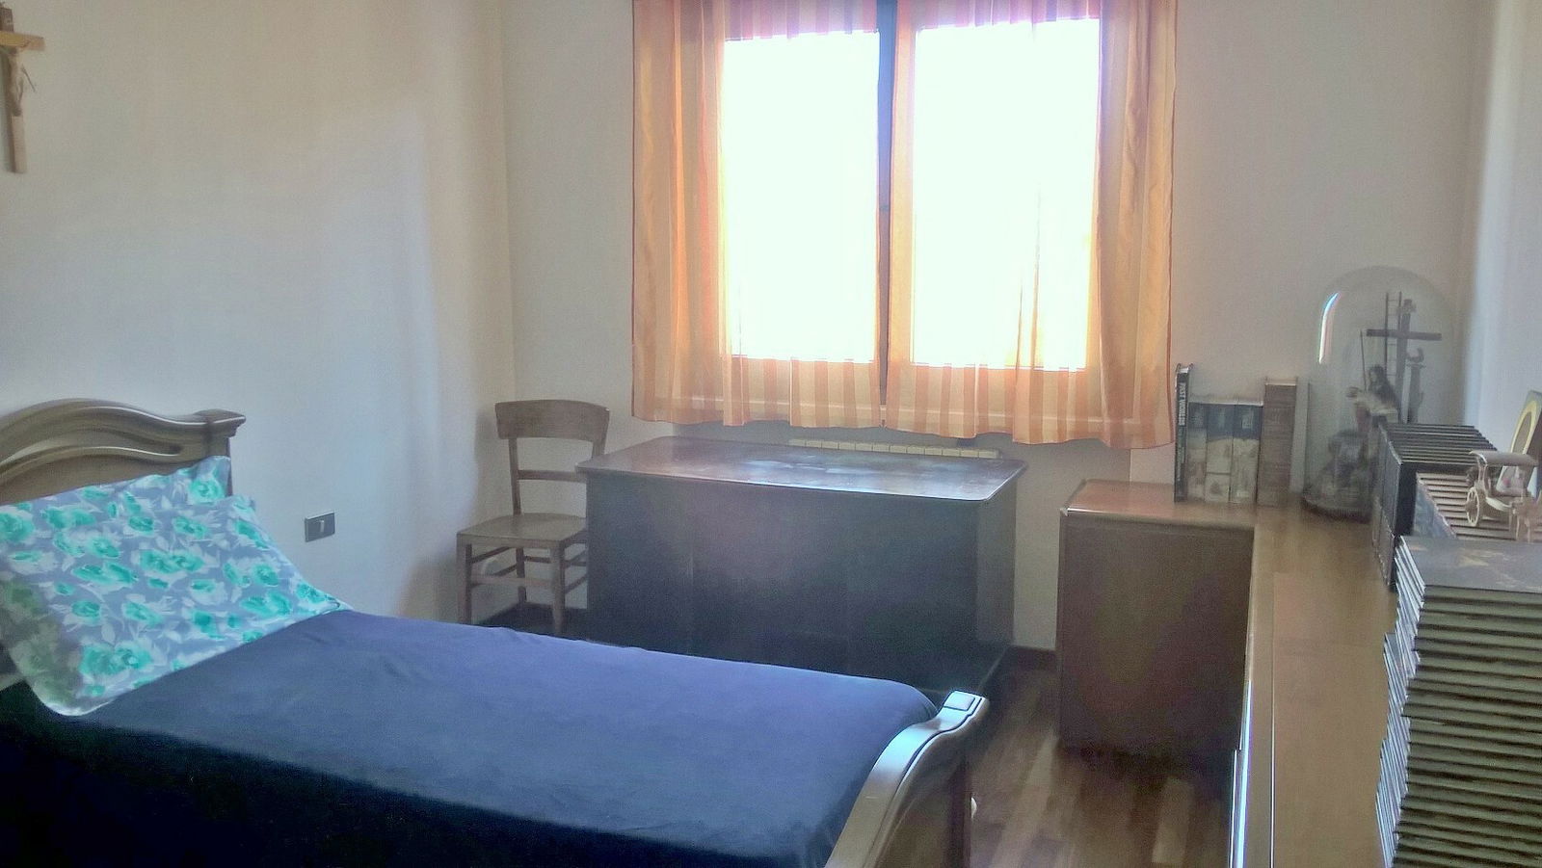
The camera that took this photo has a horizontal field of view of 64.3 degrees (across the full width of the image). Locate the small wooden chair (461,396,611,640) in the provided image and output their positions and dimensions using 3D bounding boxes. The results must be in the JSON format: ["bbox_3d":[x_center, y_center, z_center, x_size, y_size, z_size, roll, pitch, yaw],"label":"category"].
[{"bbox_3d":[-0.850,0.339,4.316,0.465,0.880,0.415,3,10,22],"label":"small wooden chair"}]

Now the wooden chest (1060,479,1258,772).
[{"bbox_3d":[1.125,0.540,3.585,0.501,0.696,0.453,3,10,22],"label":"wooden chest"}]

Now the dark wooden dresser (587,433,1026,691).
[{"bbox_3d":[0.097,0.469,3.849,1.279,0.762,0.606,3,10,22],"label":"dark wooden dresser"}]

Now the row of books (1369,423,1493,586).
[{"bbox_3d":[1.610,0.164,2.971,0.234,0.282,0.638,4,10,22],"label":"row of books"}]

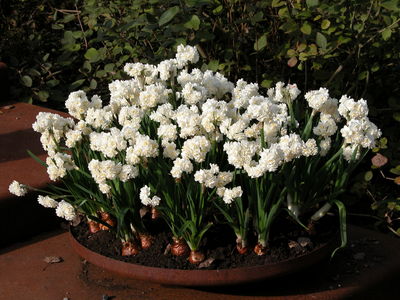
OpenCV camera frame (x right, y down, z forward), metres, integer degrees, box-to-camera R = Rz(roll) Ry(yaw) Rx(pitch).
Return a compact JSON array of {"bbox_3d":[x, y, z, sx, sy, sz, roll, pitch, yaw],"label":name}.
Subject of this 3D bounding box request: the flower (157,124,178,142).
[{"bbox_3d":[-0.084,-0.043,2.740,0.057,0.045,0.053,0,15,0],"label":"flower"}]

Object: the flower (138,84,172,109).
[{"bbox_3d":[-0.129,-0.151,3.009,0.088,0.077,0.076,-1,16,-2],"label":"flower"}]

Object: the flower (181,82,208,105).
[{"bbox_3d":[-0.015,-0.156,2.930,0.075,0.059,0.067,0,17,0],"label":"flower"}]

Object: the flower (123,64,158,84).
[{"bbox_3d":[-0.167,-0.218,3.030,0.094,0.061,0.072,5,18,15],"label":"flower"}]

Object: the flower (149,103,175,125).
[{"bbox_3d":[-0.099,-0.096,2.800,0.063,0.056,0.063,0,15,0],"label":"flower"}]

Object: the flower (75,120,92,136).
[{"bbox_3d":[-0.315,-0.058,2.870,0.047,0.044,0.045,6,18,20],"label":"flower"}]

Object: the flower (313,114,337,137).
[{"bbox_3d":[0.334,-0.068,2.830,0.069,0.062,0.069,0,15,0],"label":"flower"}]

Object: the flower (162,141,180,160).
[{"bbox_3d":[-0.072,0.001,2.700,0.046,0.049,0.046,0,15,0],"label":"flower"}]

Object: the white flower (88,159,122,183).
[{"bbox_3d":[-0.237,0.054,2.666,0.083,0.063,0.068,-2,16,-5],"label":"white flower"}]

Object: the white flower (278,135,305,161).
[{"bbox_3d":[0.228,-0.004,2.650,0.065,0.068,0.065,0,15,0],"label":"white flower"}]

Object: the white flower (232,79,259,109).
[{"bbox_3d":[0.125,-0.156,2.930,0.072,0.080,0.072,0,15,0],"label":"white flower"}]

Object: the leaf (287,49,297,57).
[{"bbox_3d":[0.293,-0.312,3.400,0.031,0.024,0.014,0,17,0],"label":"leaf"}]

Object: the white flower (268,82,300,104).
[{"bbox_3d":[0.238,-0.159,3.000,0.088,0.060,0.068,-10,20,-30],"label":"white flower"}]

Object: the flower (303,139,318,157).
[{"bbox_3d":[0.285,-0.006,2.740,0.040,0.045,0.042,-5,18,-15],"label":"flower"}]

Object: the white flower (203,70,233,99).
[{"bbox_3d":[0.052,-0.185,3.000,0.088,0.077,0.070,0,17,0],"label":"white flower"}]

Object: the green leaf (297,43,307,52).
[{"bbox_3d":[0.339,-0.342,3.550,0.033,0.033,0.015,1,16,5],"label":"green leaf"}]

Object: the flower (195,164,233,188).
[{"bbox_3d":[0.033,0.066,2.632,0.091,0.058,0.069,0,15,1],"label":"flower"}]

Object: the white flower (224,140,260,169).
[{"bbox_3d":[0.106,0.011,2.660,0.087,0.068,0.075,0,17,0],"label":"white flower"}]

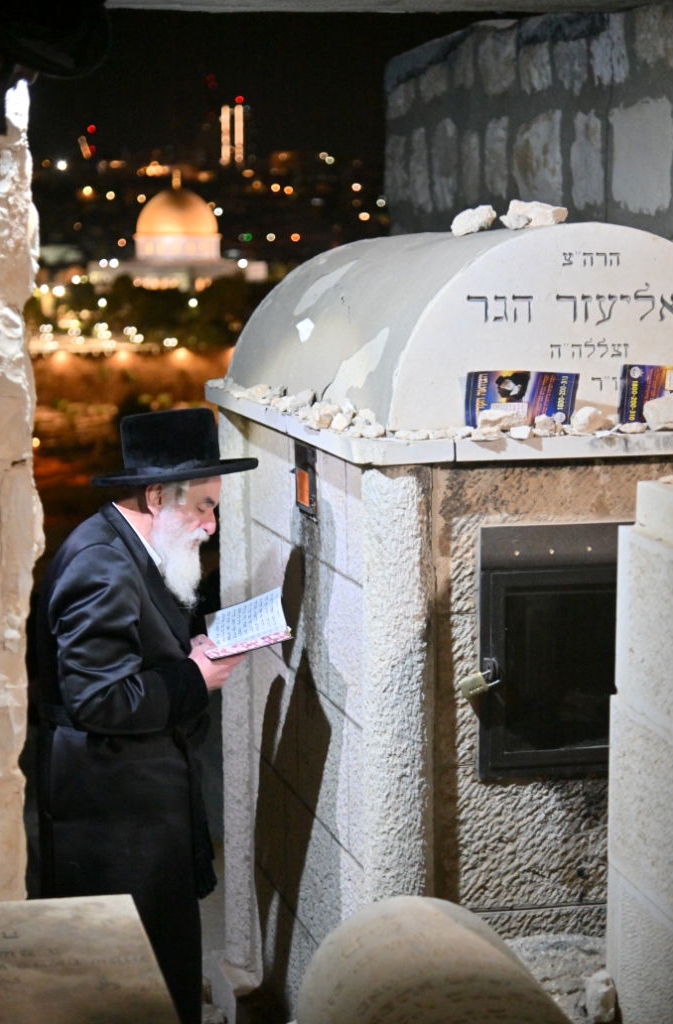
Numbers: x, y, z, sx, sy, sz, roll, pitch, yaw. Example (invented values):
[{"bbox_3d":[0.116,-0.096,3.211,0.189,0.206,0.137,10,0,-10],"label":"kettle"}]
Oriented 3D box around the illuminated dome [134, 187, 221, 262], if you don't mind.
[{"bbox_3d":[-43.361,-78.158,580.000,23.000,20.300,23.000,0,7,0],"label":"illuminated dome"}]

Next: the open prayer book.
[{"bbox_3d":[-0.192,0.240,4.650,0.180,0.060,0.205,-16,22,-2],"label":"open prayer book"}]

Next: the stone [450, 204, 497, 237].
[{"bbox_3d":[0.312,-0.664,4.860,0.102,0.066,0.075,0,7,0],"label":"stone"}]

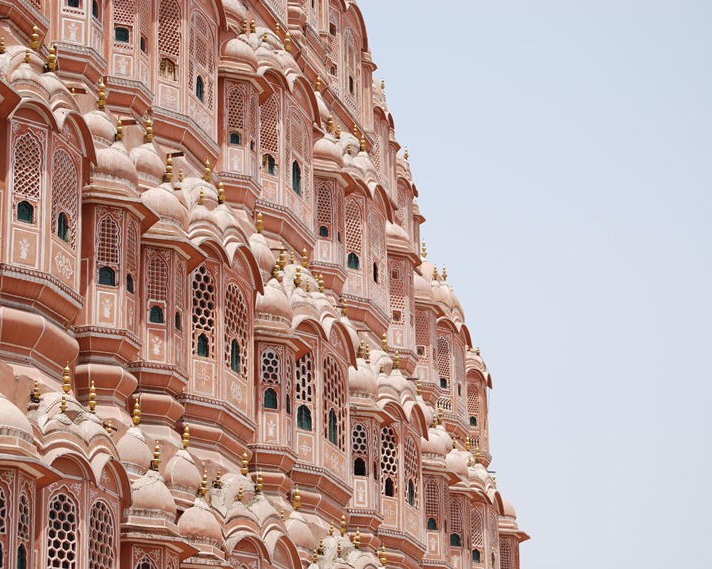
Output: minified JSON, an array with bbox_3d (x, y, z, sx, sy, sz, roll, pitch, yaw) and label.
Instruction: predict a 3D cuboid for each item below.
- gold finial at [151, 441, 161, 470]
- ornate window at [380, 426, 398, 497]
[{"bbox_3d":[-2.697,2.334,29.837,0.125,0.421,0.125,-7,-21,17],"label":"gold finial"},{"bbox_3d":[0.630,3.391,42.123,0.410,1.429,0.150,11,-23,-31],"label":"ornate window"}]

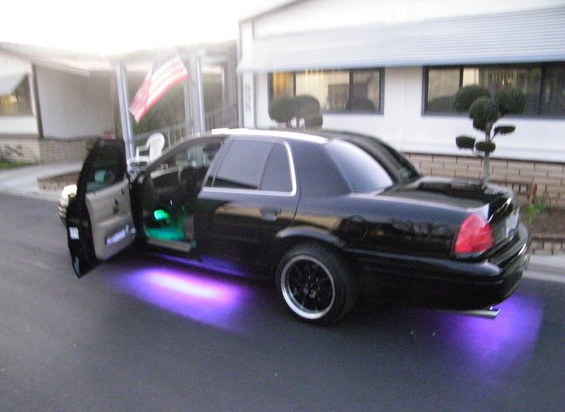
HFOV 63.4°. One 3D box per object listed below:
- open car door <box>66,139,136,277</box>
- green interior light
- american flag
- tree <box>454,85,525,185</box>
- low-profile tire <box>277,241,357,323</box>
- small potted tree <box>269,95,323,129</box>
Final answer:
[{"bbox_3d":[-1.580,-0.040,4.270,0.230,1.120,1.080,0,10,2],"label":"open car door"},{"bbox_3d":[-1.315,0.093,4.970,0.190,0.120,0.100,-1,10,0],"label":"green interior light"},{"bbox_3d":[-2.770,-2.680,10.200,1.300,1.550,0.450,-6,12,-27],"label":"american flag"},{"bbox_3d":[2.880,-0.770,6.380,0.920,1.750,0.850,4,11,24],"label":"tree"},{"bbox_3d":[0.281,0.623,3.700,0.690,0.690,0.250,6,12,34],"label":"low-profile tire"},{"bbox_3d":[0.235,-1.070,8.200,0.930,1.700,0.880,-1,10,0],"label":"small potted tree"}]

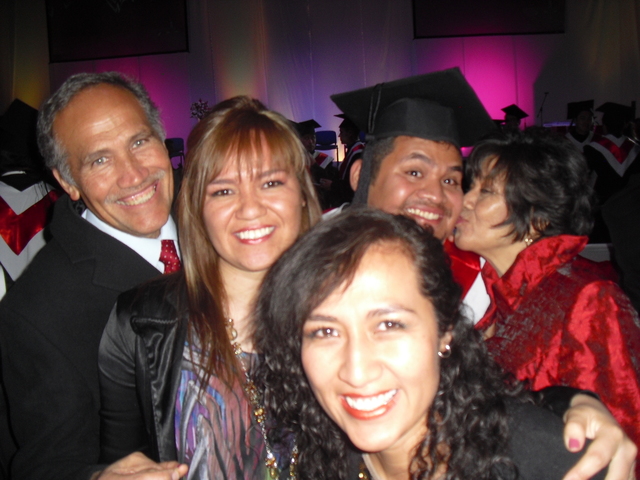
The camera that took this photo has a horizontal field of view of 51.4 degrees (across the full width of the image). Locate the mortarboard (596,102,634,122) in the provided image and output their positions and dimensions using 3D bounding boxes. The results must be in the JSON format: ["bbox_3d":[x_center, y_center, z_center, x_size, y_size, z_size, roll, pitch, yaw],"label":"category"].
[{"bbox_3d":[2.573,-1.081,5.815,0.242,0.115,0.242,12,-5,1],"label":"mortarboard"}]

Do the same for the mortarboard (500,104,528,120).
[{"bbox_3d":[2.336,-1.480,8.025,0.245,0.115,0.245,31,-16,-19],"label":"mortarboard"}]

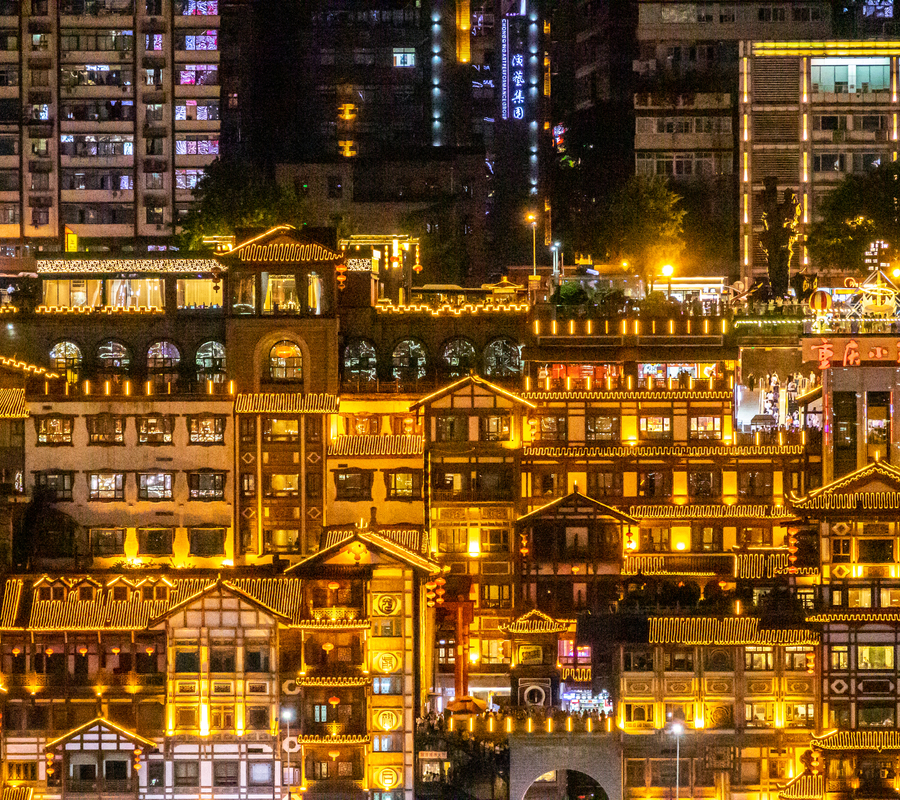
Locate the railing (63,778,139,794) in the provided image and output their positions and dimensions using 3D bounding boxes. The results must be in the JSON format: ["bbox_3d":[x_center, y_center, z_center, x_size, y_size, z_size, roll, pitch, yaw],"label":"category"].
[{"bbox_3d":[-26.964,29.818,797.150,5.550,1.230,0.300,0,-2,0],"label":"railing"}]

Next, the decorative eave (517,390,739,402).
[{"bbox_3d":[14.207,-0.280,827.000,16.776,0.936,1.100,0,1,5],"label":"decorative eave"}]

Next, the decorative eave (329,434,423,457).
[{"bbox_3d":[-5.918,3.614,820.750,7.460,1.750,1.500,0,-2,3],"label":"decorative eave"}]

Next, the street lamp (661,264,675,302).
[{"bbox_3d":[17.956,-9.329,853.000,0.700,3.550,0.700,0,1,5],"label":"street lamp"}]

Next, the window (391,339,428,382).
[{"bbox_3d":[-2.956,-2.847,754.175,2.774,3.285,0.350,0,-1,0],"label":"window"}]

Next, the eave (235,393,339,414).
[{"bbox_3d":[-12.987,0.278,820.750,8.250,1.750,1.500,0,-2,3],"label":"eave"}]

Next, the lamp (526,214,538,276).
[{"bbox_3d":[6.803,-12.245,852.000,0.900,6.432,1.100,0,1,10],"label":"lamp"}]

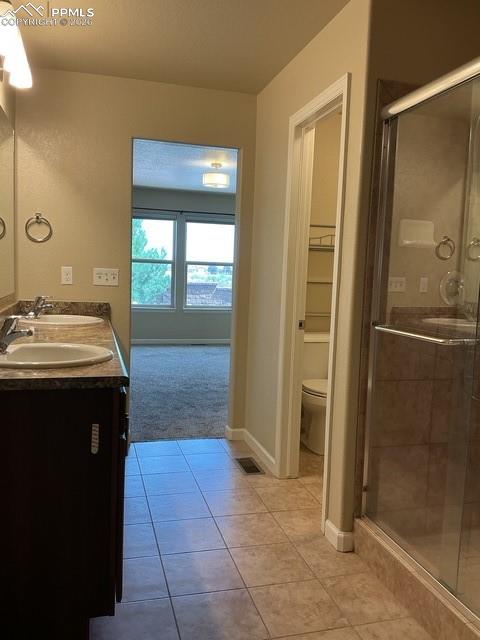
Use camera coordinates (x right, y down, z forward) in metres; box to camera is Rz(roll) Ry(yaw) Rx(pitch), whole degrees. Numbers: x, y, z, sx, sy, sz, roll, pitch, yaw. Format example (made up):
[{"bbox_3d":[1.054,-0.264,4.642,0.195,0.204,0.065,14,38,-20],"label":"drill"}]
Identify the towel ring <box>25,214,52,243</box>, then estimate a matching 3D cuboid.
[{"bbox_3d":[-1.269,-0.581,3.385,0.160,0.184,0.060,0,6,-16],"label":"towel ring"}]

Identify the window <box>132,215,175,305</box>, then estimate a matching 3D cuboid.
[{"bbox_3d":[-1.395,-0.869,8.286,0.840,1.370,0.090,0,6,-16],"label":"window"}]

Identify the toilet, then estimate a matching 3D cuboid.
[{"bbox_3d":[0.617,0.523,3.889,0.450,0.770,0.710,0,6,-16],"label":"toilet"}]

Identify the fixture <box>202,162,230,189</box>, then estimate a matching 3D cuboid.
[{"bbox_3d":[-0.276,-1.670,6.231,0.316,0.280,0.316,2,6,0],"label":"fixture"}]

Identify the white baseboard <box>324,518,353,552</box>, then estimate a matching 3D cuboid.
[{"bbox_3d":[0.469,1.002,2.494,0.072,0.088,0.145,0,6,-16],"label":"white baseboard"}]

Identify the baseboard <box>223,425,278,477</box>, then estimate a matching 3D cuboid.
[{"bbox_3d":[0.067,0.876,3.626,0.130,0.085,0.775,0,6,-16],"label":"baseboard"}]

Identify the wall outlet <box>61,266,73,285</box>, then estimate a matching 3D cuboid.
[{"bbox_3d":[-1.124,-0.287,3.483,0.071,0.115,0.010,0,6,-16],"label":"wall outlet"}]

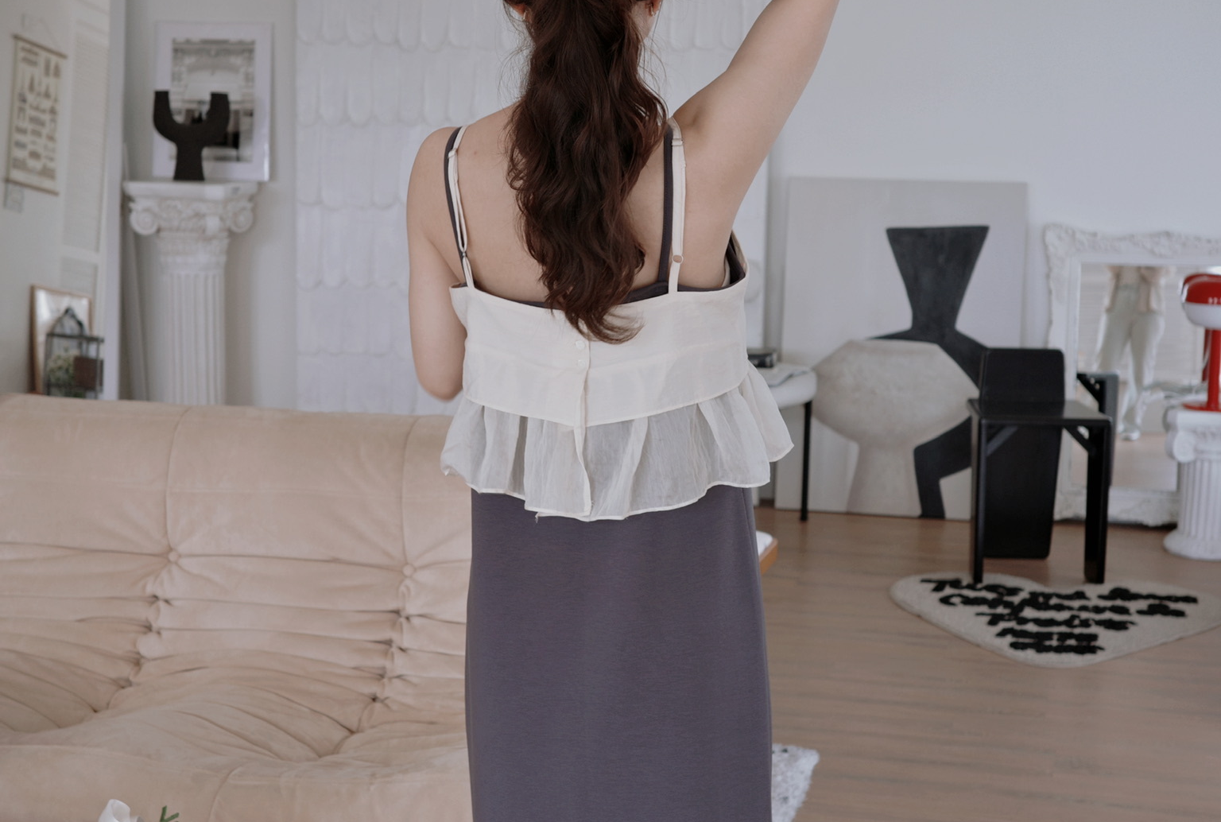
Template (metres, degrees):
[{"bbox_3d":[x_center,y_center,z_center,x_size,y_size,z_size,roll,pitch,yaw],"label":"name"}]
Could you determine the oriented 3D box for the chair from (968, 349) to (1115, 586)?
[{"bbox_3d":[1.210,0.151,5.861,0.383,0.609,0.430,1,9,-1],"label":"chair"}]

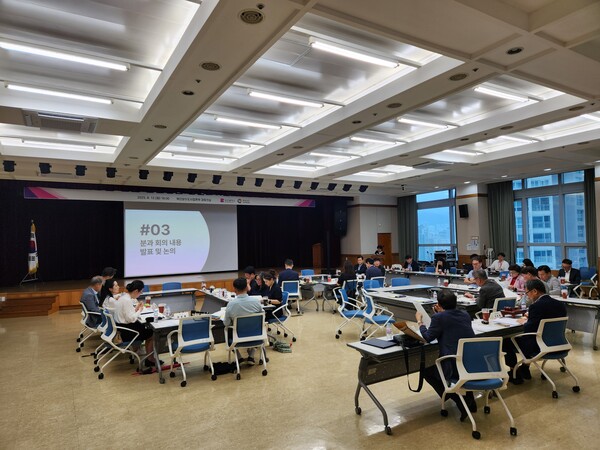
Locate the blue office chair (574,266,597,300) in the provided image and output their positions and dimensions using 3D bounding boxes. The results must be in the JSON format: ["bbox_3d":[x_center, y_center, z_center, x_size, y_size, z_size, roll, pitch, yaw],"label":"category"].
[{"bbox_3d":[7.489,1.587,10.699,0.600,0.850,0.600,1,-3,-42],"label":"blue office chair"}]

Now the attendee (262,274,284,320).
[{"bbox_3d":[-0.569,1.445,6.927,0.780,1.230,0.460,0,-3,-29],"label":"attendee"}]

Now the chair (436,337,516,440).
[{"bbox_3d":[1.646,1.446,3.710,0.580,0.830,0.560,-1,-3,-7],"label":"chair"}]

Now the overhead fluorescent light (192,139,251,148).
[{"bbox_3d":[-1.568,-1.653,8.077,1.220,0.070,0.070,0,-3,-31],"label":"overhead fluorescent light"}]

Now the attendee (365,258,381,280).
[{"bbox_3d":[1.842,1.498,10.147,0.520,1.280,0.780,-1,-3,-22],"label":"attendee"}]

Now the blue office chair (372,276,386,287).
[{"bbox_3d":[1.838,1.707,9.890,0.600,0.840,0.600,-1,-3,-22],"label":"blue office chair"}]

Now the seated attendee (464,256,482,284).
[{"bbox_3d":[3.711,1.384,8.550,0.800,1.320,0.500,1,-3,-38],"label":"seated attendee"}]

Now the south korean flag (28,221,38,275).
[{"bbox_3d":[-9.010,0.772,13.469,0.340,1.830,0.280,0,-3,-31],"label":"south korean flag"}]

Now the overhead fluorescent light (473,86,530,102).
[{"bbox_3d":[3.069,-1.972,6.042,1.260,0.080,0.110,0,-3,-31],"label":"overhead fluorescent light"}]

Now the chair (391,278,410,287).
[{"bbox_3d":[2.378,1.652,9.023,0.600,0.850,0.600,-1,-3,-9],"label":"chair"}]

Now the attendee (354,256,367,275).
[{"bbox_3d":[1.801,1.558,11.645,0.500,1.220,0.750,-3,-3,31],"label":"attendee"}]

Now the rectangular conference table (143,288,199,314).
[{"bbox_3d":[-3.010,1.848,8.677,1.500,0.720,0.470,0,-3,-31],"label":"rectangular conference table"}]

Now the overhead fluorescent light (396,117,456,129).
[{"bbox_3d":[2.324,-1.889,7.449,1.260,0.080,0.110,0,-3,-31],"label":"overhead fluorescent light"}]

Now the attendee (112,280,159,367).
[{"bbox_3d":[-2.357,1.438,5.735,0.820,1.250,0.500,0,-3,-31],"label":"attendee"}]

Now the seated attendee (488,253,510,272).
[{"bbox_3d":[5.695,1.439,11.259,0.540,1.280,0.750,-4,-3,38],"label":"seated attendee"}]

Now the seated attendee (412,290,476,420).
[{"bbox_3d":[1.464,1.276,4.020,0.580,1.220,0.760,-1,-3,-21],"label":"seated attendee"}]

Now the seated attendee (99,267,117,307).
[{"bbox_3d":[-3.839,1.525,7.878,0.820,1.340,0.520,0,-3,-31],"label":"seated attendee"}]

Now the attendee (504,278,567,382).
[{"bbox_3d":[2.739,1.263,4.706,0.540,1.220,0.780,0,-3,-31],"label":"attendee"}]

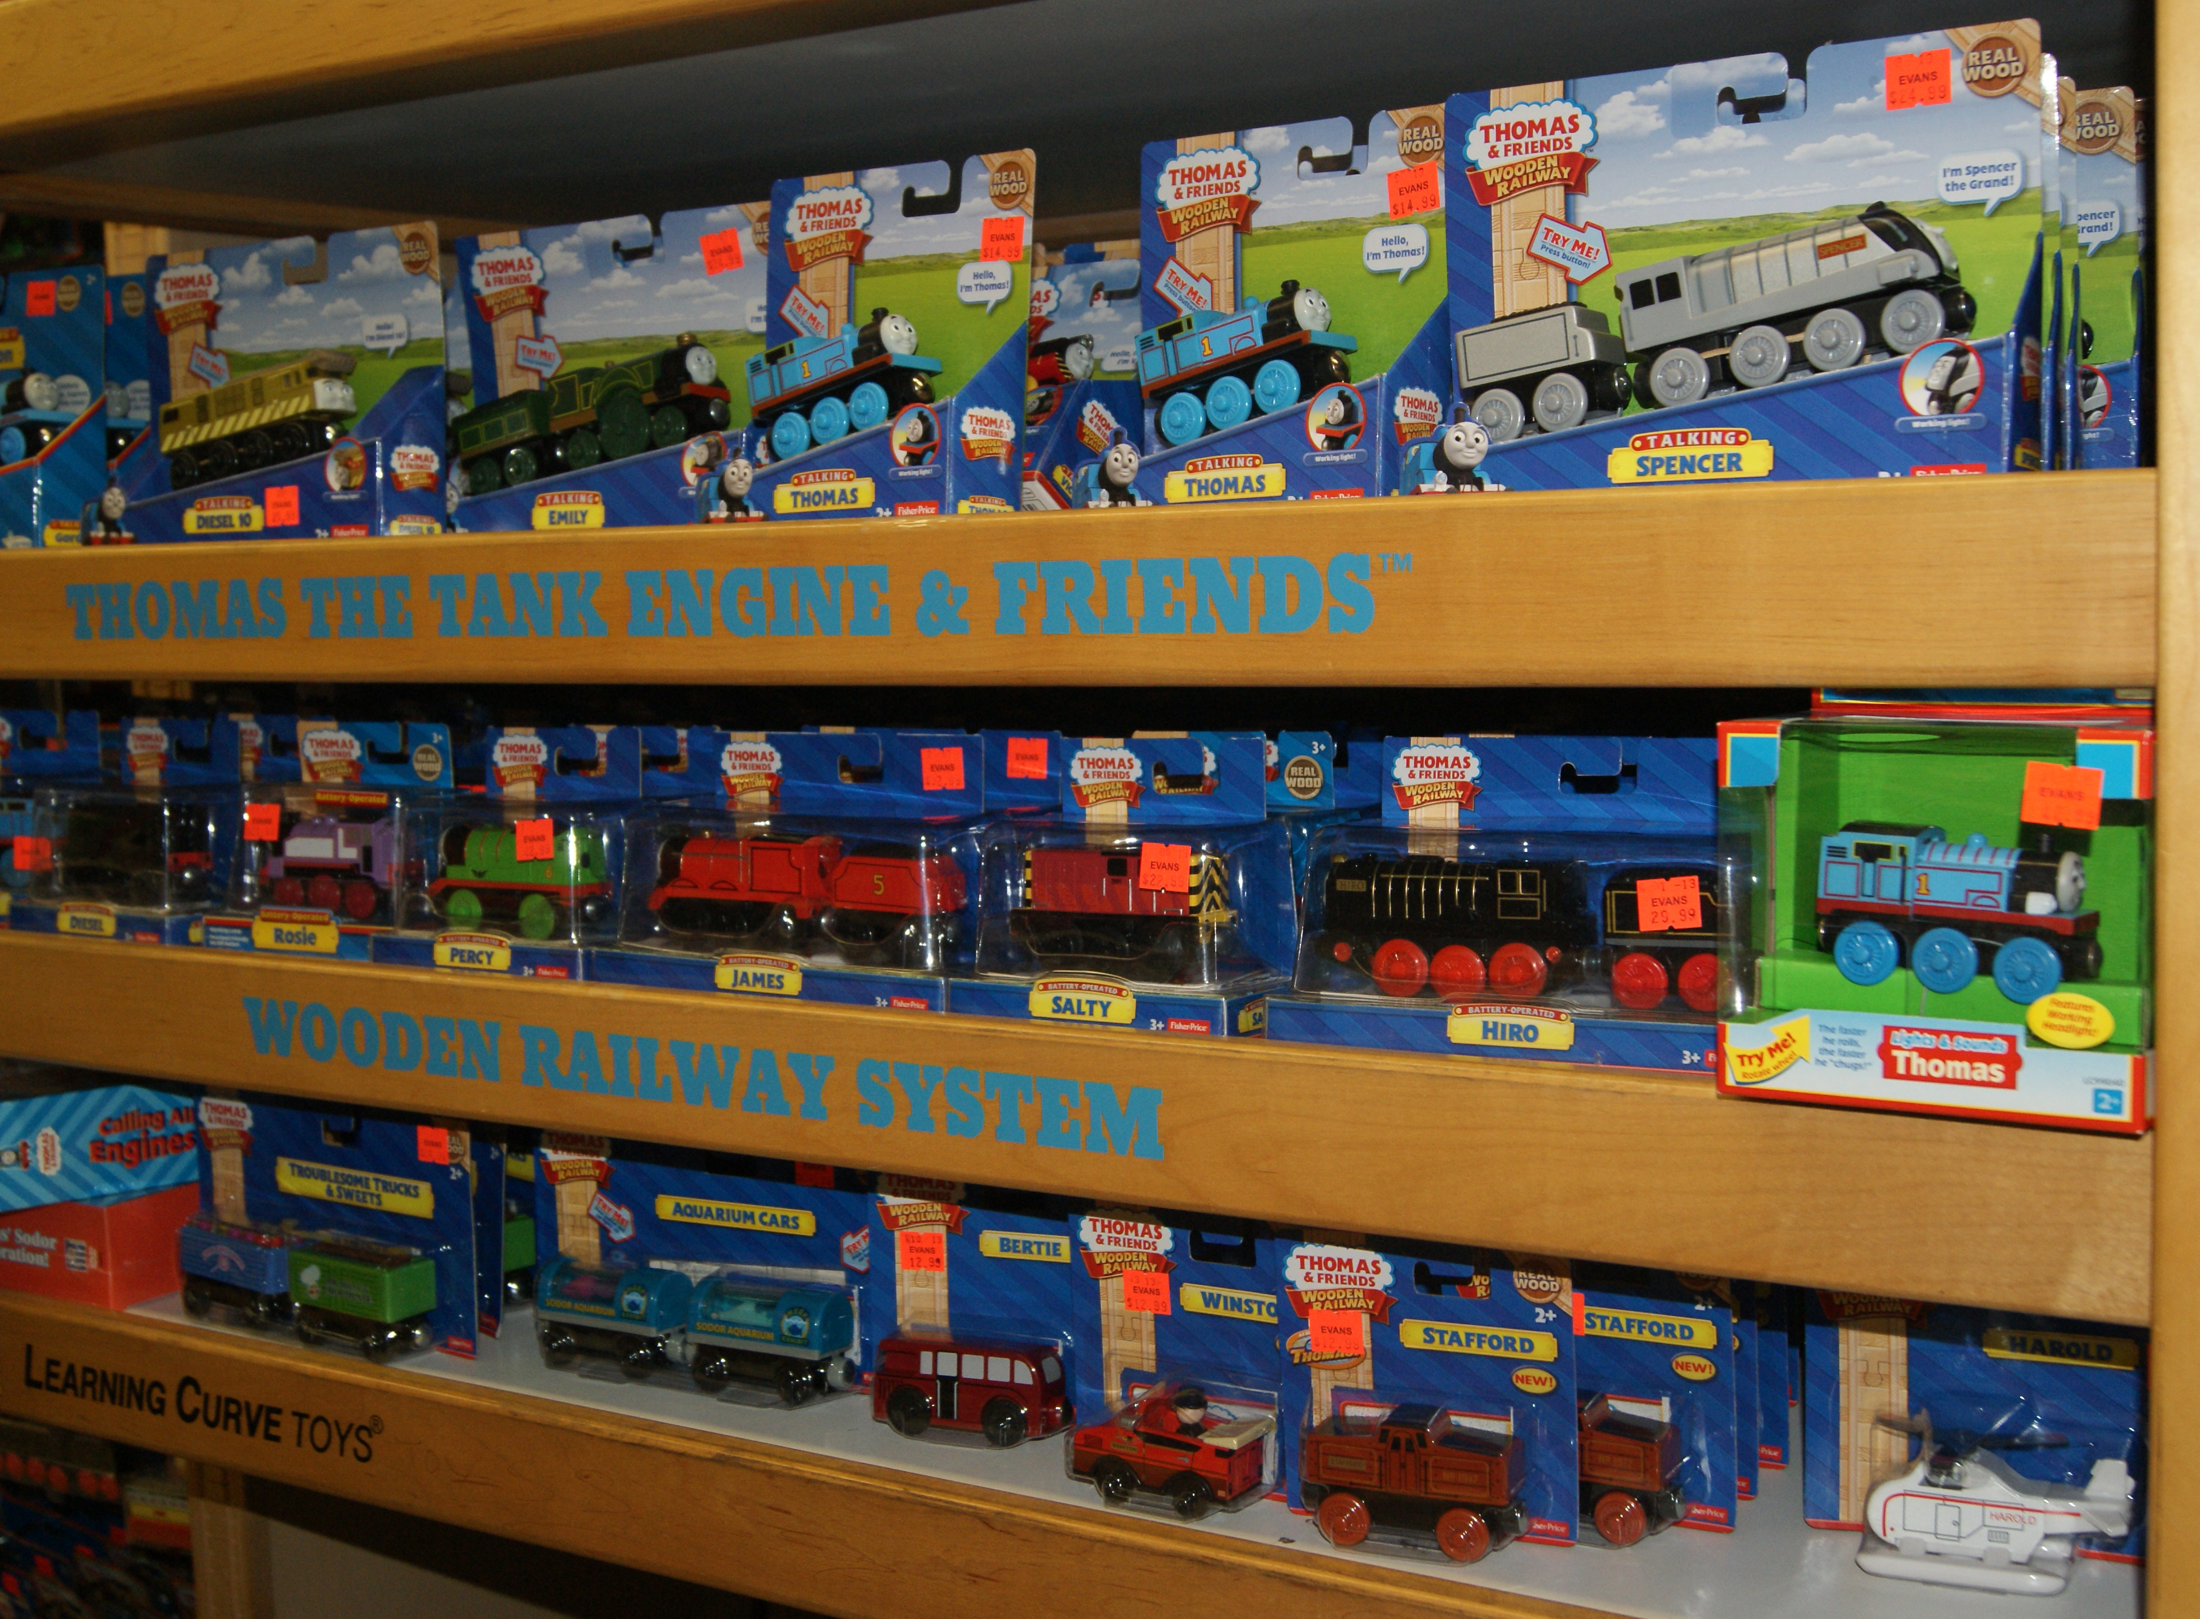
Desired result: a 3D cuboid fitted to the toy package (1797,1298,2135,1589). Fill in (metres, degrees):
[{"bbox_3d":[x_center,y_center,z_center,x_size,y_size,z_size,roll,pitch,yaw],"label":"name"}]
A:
[{"bbox_3d":[0.294,0.203,0.890,0.112,0.114,0.040,0,8,22],"label":"toy package"}]

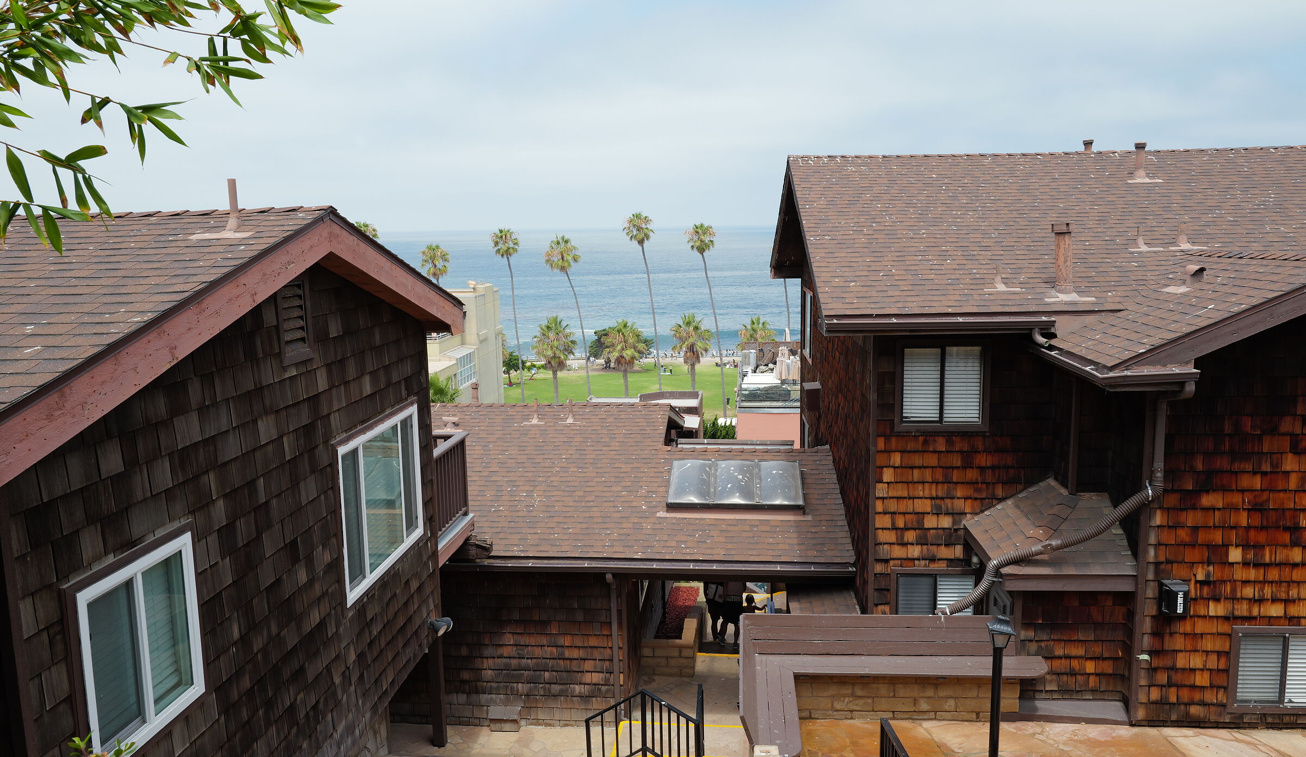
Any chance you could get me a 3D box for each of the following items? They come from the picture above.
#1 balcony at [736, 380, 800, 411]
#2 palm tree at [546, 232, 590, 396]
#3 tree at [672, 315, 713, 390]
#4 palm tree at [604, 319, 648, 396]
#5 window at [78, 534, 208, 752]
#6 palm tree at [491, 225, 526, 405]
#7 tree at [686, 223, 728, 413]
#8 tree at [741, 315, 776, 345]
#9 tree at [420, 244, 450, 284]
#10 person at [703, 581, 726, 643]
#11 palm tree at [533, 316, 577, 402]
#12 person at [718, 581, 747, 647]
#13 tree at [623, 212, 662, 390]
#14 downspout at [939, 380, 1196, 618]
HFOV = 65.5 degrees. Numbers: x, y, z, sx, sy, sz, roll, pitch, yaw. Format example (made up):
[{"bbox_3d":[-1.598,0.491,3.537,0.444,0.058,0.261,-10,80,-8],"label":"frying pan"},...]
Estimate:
[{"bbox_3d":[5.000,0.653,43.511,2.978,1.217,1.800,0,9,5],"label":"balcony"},{"bbox_3d":[-10.727,-5.861,128.569,5.514,24.205,4.800,-1,9,0],"label":"palm tree"},{"bbox_3d":[5.055,-1.141,132.903,5.412,14.700,5.200,-1,9,0],"label":"tree"},{"bbox_3d":[-3.256,-0.775,129.364,5.699,13.692,5.600,-1,9,0],"label":"palm tree"},{"bbox_3d":[-3.370,1.780,6.722,0.100,1.210,1.230,0,9,5],"label":"window"},{"bbox_3d":[-18.782,-6.443,132.063,3.696,25.970,4.100,-1,9,0],"label":"palm tree"},{"bbox_3d":[7.026,-6.901,132.034,5.412,26.350,4.300,-1,9,0],"label":"tree"},{"bbox_3d":[13.743,-1.078,132.923,5.016,14.435,5.000,-1,9,0],"label":"tree"},{"bbox_3d":[-27.223,-5.235,128.627,3.685,23.434,4.000,-1,9,0],"label":"tree"},{"bbox_3d":[1.042,3.669,16.847,0.500,1.680,0.380,-1,9,0],"label":"person"},{"bbox_3d":[-12.907,-0.874,132.903,5.544,14.705,5.400,-1,9,0],"label":"palm tree"},{"bbox_3d":[1.429,3.971,18.011,0.500,1.720,0.480,0,9,5],"label":"person"},{"bbox_3d":[-1.135,-7.363,128.361,4.630,26.957,4.300,-1,9,0],"label":"tree"},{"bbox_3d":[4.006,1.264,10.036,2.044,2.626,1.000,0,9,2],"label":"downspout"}]

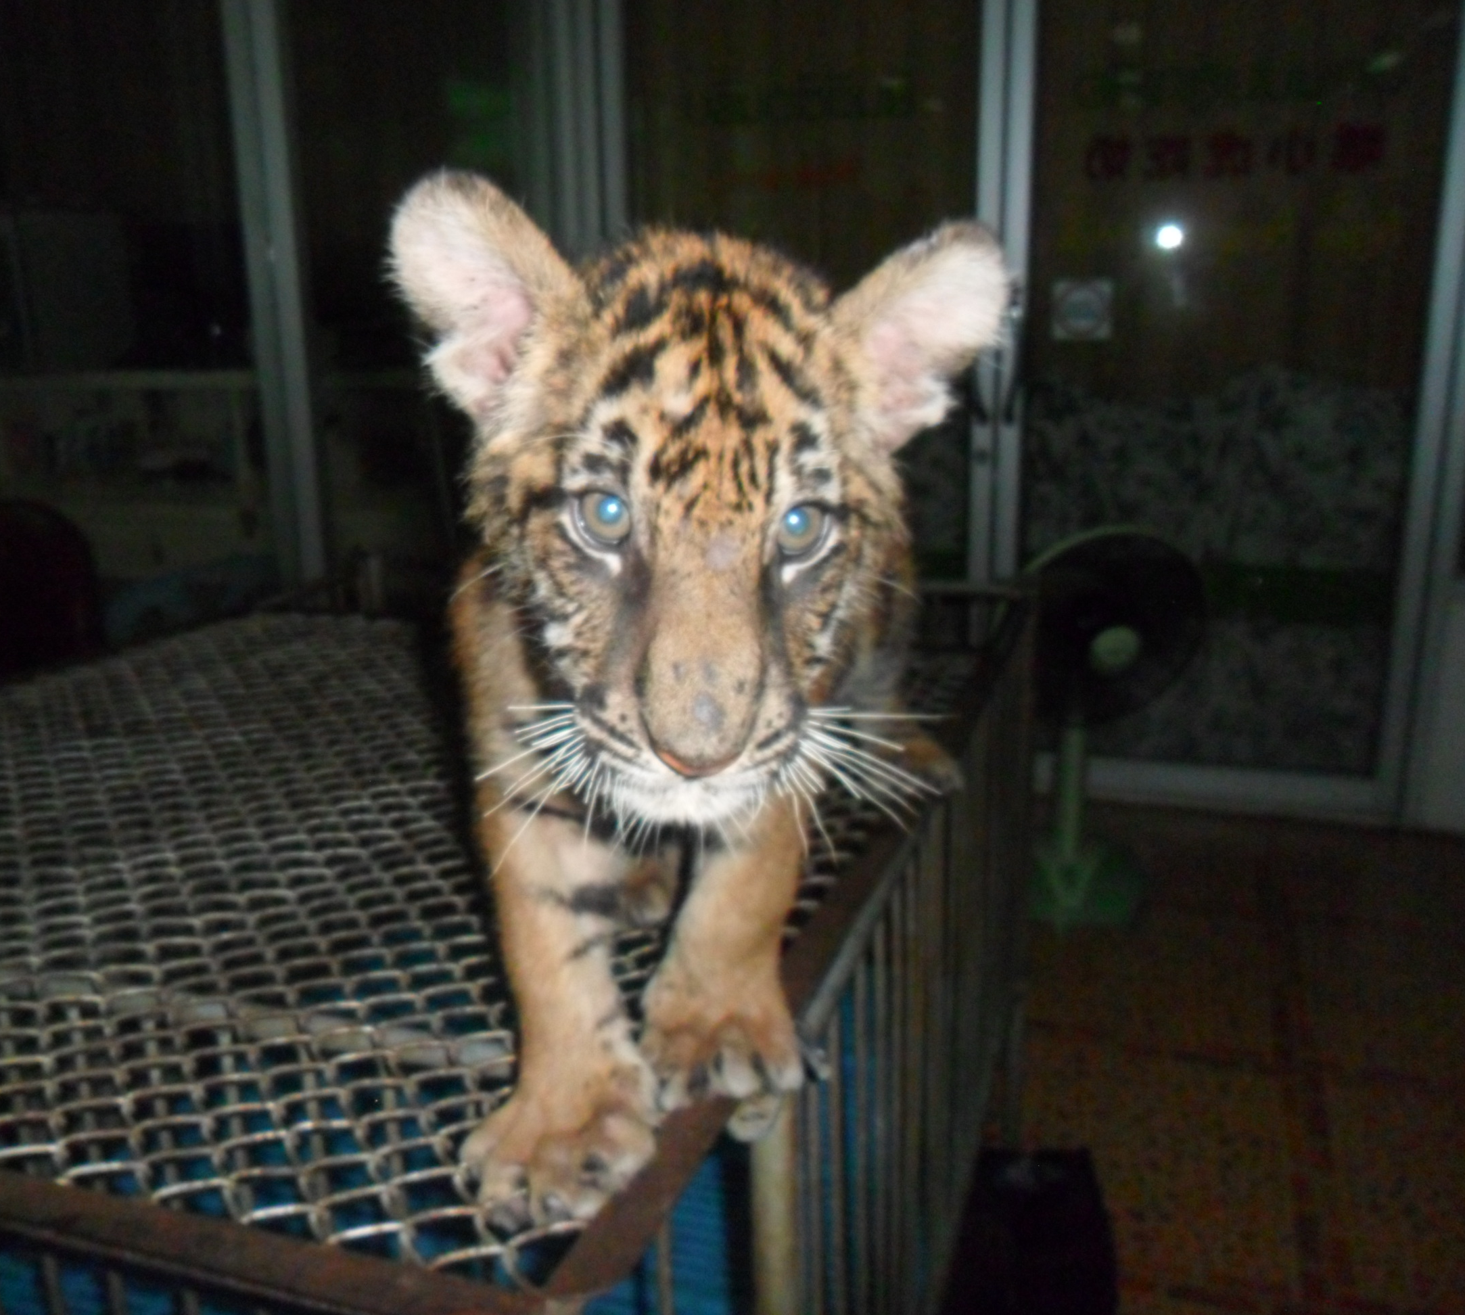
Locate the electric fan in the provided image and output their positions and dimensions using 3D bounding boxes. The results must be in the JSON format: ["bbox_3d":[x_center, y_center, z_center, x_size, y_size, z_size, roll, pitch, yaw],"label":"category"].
[{"bbox_3d":[0.731,0.127,2.851,0.430,0.835,0.360,-3,16,-6],"label":"electric fan"}]

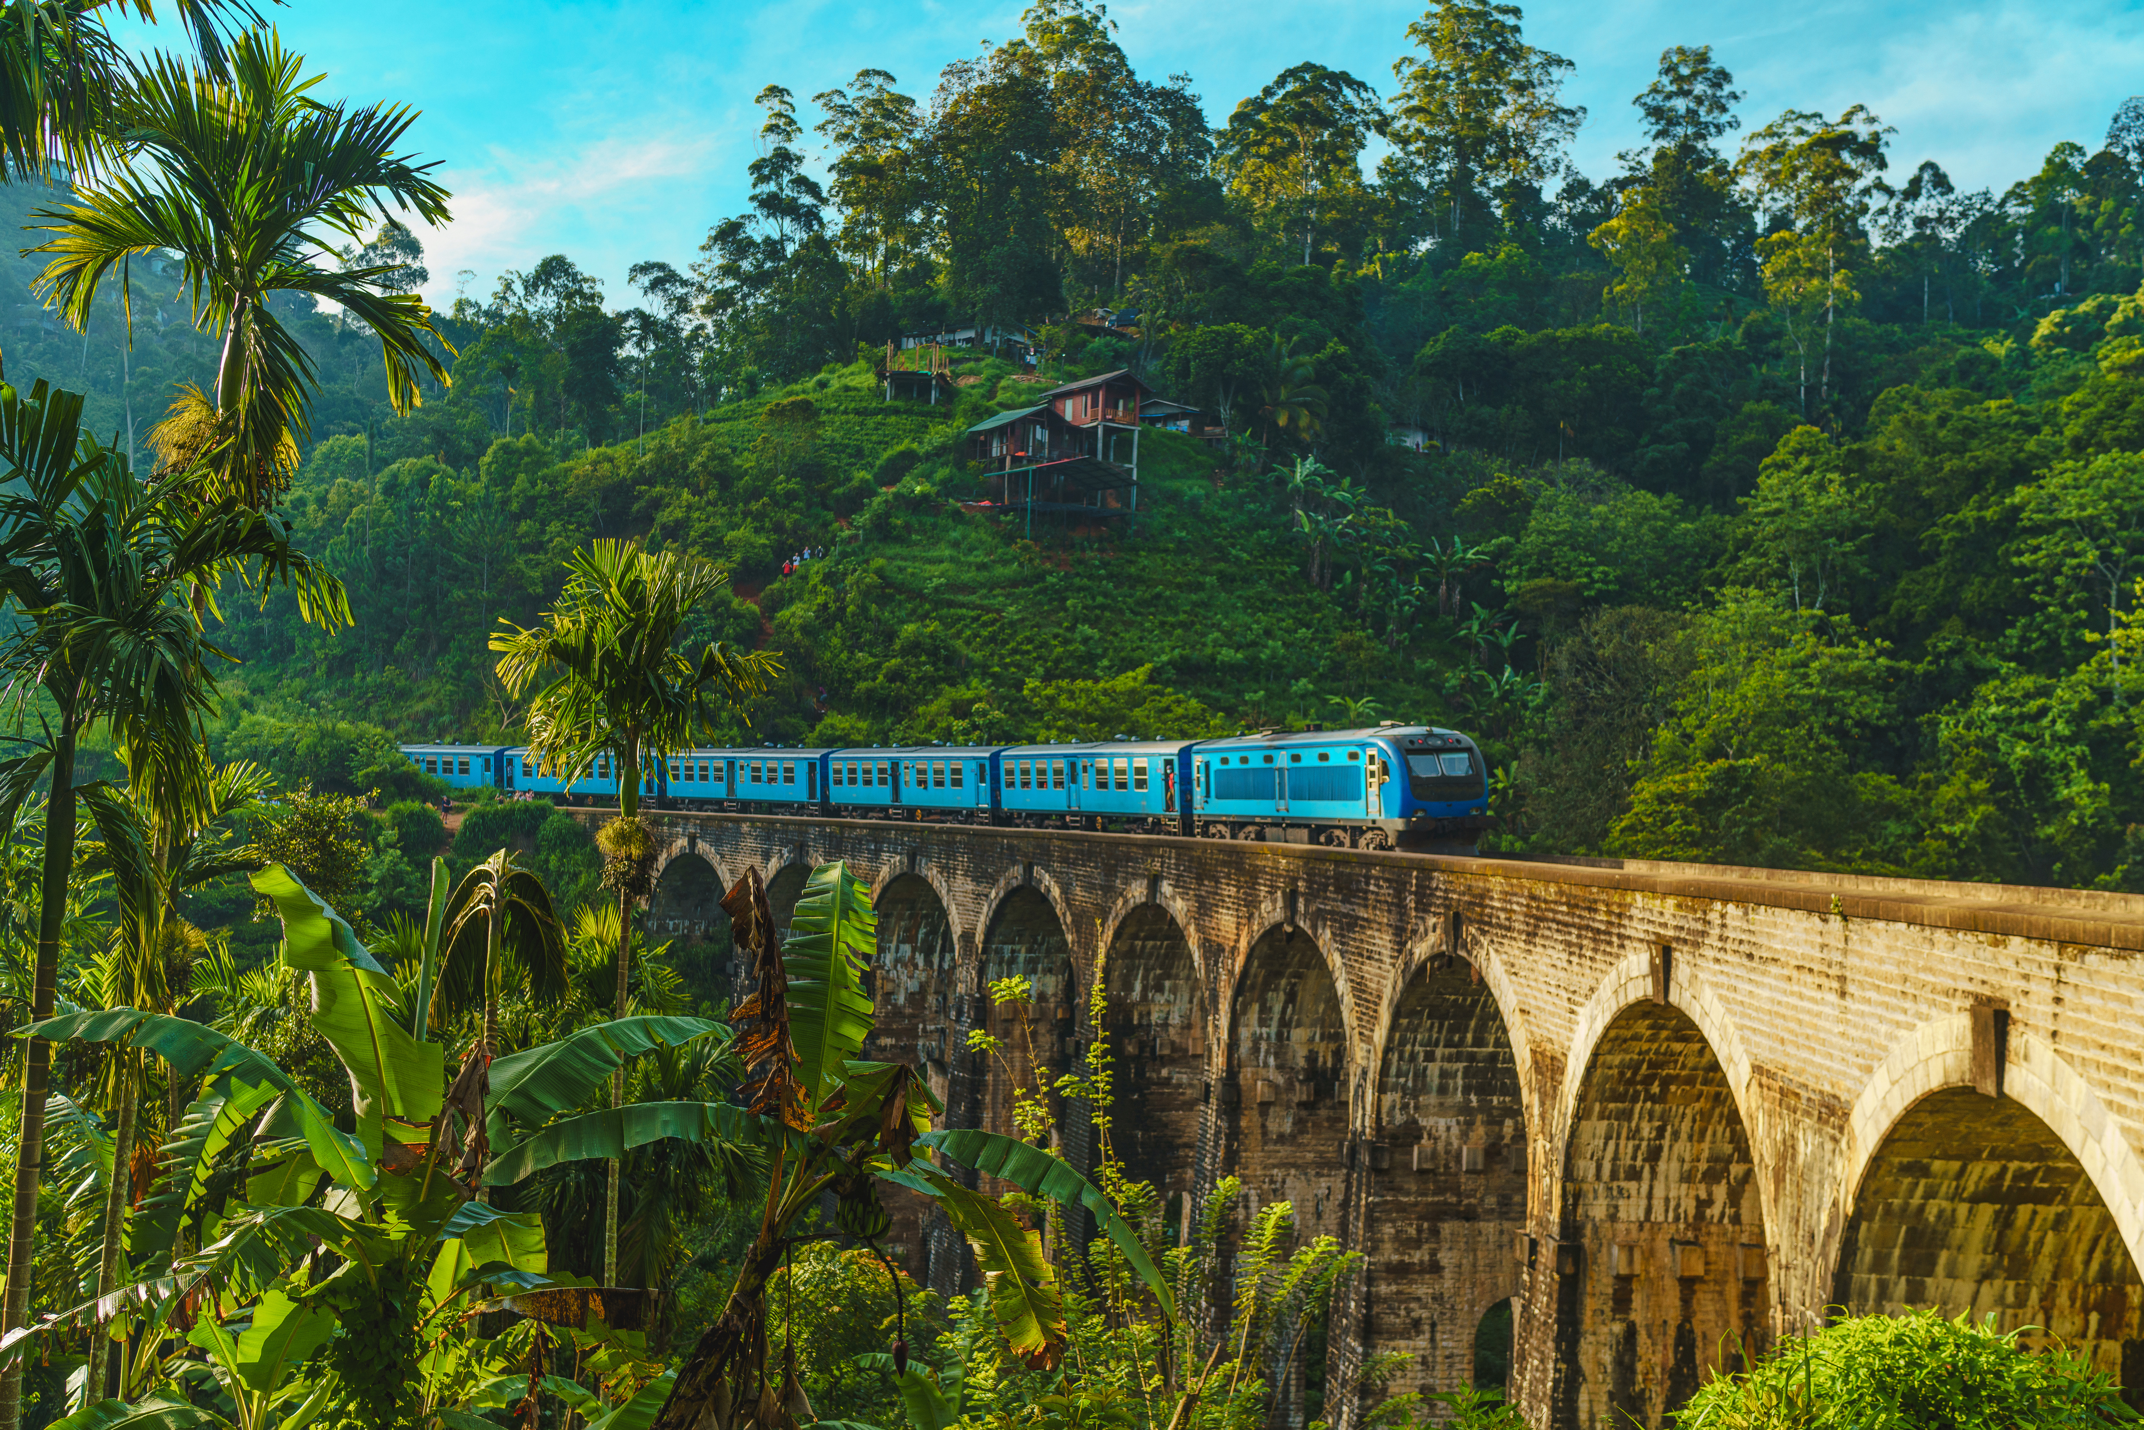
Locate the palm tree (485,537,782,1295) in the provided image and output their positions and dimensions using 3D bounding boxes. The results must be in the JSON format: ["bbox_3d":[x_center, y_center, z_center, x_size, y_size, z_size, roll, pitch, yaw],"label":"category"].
[{"bbox_3d":[-4.285,2.017,21.000,2.700,7.600,2.700,1,-2,0],"label":"palm tree"}]

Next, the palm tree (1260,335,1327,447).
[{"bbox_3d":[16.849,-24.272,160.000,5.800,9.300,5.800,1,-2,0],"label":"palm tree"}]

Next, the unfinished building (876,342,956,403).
[{"bbox_3d":[-13.675,-30.159,184.000,7.000,5.500,6.000,2,-2,2],"label":"unfinished building"}]

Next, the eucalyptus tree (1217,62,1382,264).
[{"bbox_3d":[22.778,-55.262,212.000,15.500,20.500,15.500,1,-2,0],"label":"eucalyptus tree"}]

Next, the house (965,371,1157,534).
[{"bbox_3d":[-0.789,-18.523,150.000,10.200,10.700,9.000,2,-2,-39],"label":"house"}]

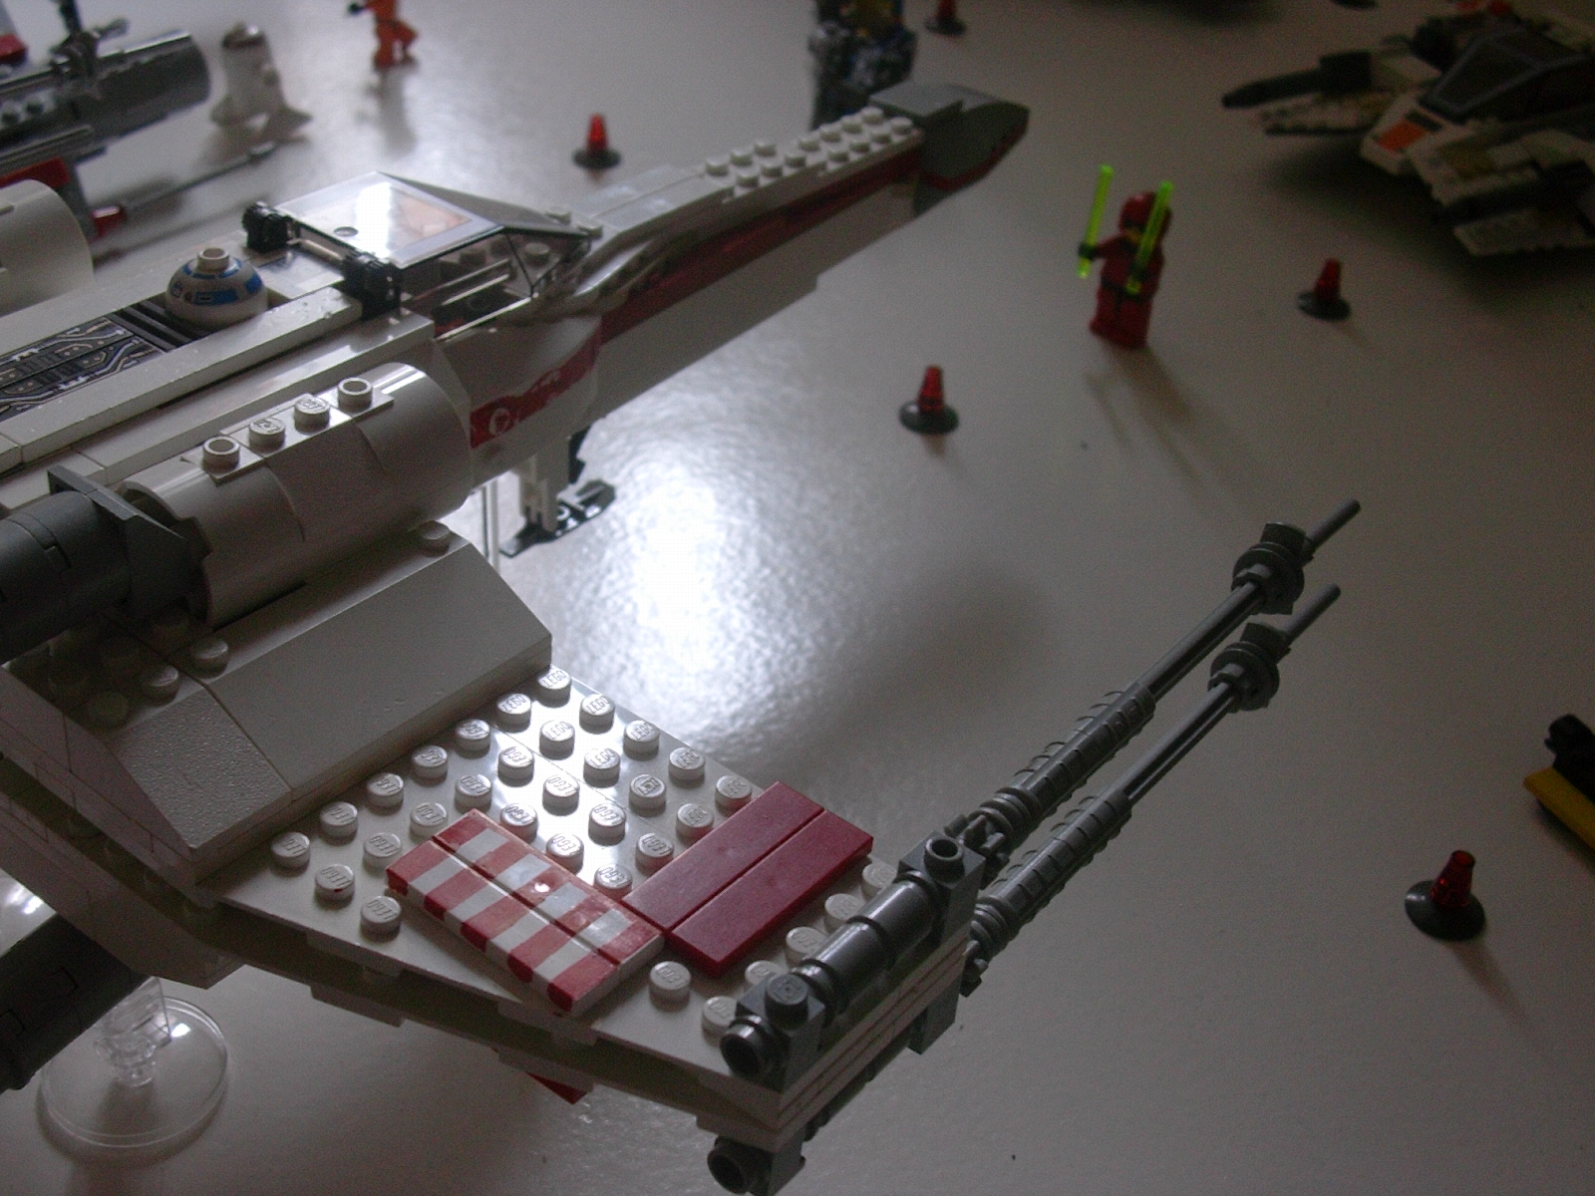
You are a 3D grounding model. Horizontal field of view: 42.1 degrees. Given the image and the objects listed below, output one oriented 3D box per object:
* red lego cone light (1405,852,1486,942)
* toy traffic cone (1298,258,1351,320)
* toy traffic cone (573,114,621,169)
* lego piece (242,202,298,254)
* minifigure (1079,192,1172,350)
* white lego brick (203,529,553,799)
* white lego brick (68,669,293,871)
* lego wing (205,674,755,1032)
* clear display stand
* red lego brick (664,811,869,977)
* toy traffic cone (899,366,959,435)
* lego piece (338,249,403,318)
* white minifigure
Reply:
[{"bbox_3d":[0.134,0.059,0.422,0.016,0.015,0.016,7,36,0],"label":"red lego cone light"},{"bbox_3d":[0.160,-0.094,0.626,0.016,0.015,0.016,4,36,0],"label":"toy traffic cone"},{"bbox_3d":[-0.064,-0.148,0.668,0.016,0.015,0.016,7,36,0],"label":"toy traffic cone"},{"bbox_3d":[-0.090,-0.063,0.356,0.008,0.008,0.008,28,41,26],"label":"lego piece"},{"bbox_3d":[0.096,-0.094,0.597,0.024,0.043,0.019,31,44,32],"label":"minifigure"},{"bbox_3d":[-0.057,0.007,0.278,0.024,0.011,0.048,29,40,26],"label":"white lego brick"},{"bbox_3d":[-0.077,0.019,0.256,0.024,0.011,0.016,29,40,26],"label":"white lego brick"},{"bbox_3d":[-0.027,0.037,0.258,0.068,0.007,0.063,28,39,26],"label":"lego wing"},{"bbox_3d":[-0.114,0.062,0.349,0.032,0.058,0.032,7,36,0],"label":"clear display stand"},{"bbox_3d":[-0.003,0.037,0.260,0.008,0.003,0.032,28,39,26],"label":"red lego brick"},{"bbox_3d":[0.036,-0.055,0.560,0.016,0.015,0.016,4,36,0],"label":"toy traffic cone"},{"bbox_3d":[-0.071,-0.052,0.346,0.008,0.009,0.008,28,41,26],"label":"lego piece"},{"bbox_3d":[-0.173,-0.168,0.663,0.029,0.035,0.017,12,37,7],"label":"white minifigure"}]

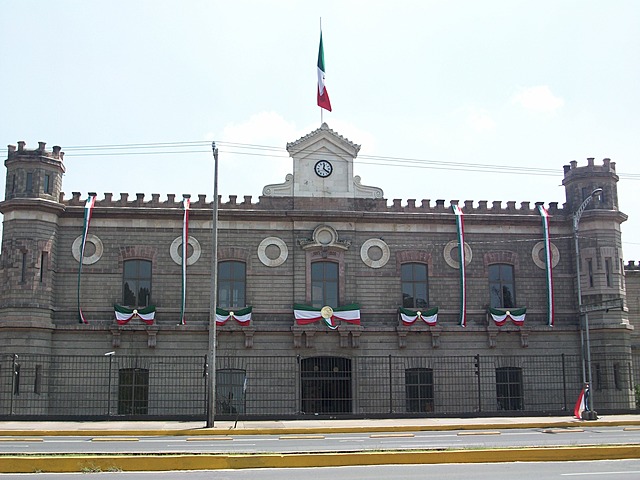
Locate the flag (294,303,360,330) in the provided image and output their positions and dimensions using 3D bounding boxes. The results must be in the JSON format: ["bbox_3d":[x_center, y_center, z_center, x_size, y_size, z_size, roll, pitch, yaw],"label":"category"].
[{"bbox_3d":[0.422,4.286,43.670,3.741,1.544,0.300,1,-10,-7],"label":"flag"}]

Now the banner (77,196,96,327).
[{"bbox_3d":[-12.124,1.016,40.595,0.959,6.833,0.600,1,-11,-7],"label":"banner"}]

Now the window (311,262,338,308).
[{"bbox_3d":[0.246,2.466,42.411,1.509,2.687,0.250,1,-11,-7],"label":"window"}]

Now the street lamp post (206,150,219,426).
[{"bbox_3d":[-4.318,1.629,31.515,0.272,11.655,0.260,1,-11,-7],"label":"street lamp post"}]

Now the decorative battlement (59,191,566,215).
[{"bbox_3d":[0.105,-1.887,42.895,27.892,0.781,0.500,1,-11,-7],"label":"decorative battlement"}]

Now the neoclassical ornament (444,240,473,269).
[{"bbox_3d":[7.699,0.837,43.347,1.649,1.611,0.200,1,-11,-7],"label":"neoclassical ornament"}]

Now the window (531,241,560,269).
[{"bbox_3d":[12.949,0.876,44.451,1.630,1.630,0.200,1,-11,-7],"label":"window"}]

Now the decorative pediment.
[{"bbox_3d":[0.118,-4.527,44.672,6.756,3.964,1.200,1,-10,-7],"label":"decorative pediment"}]

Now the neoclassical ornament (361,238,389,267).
[{"bbox_3d":[2.634,0.661,36.682,1.463,1.433,0.200,1,-10,-7],"label":"neoclassical ornament"}]

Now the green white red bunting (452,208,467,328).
[{"bbox_3d":[8.301,1.498,46.280,0.552,7.299,0.450,1,-11,-7],"label":"green white red bunting"}]

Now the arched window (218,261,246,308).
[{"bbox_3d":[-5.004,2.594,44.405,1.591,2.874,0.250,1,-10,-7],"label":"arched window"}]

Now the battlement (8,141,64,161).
[{"bbox_3d":[-16.357,-4.638,44.605,3.217,1.096,3.217,1,-11,-7],"label":"battlement"}]

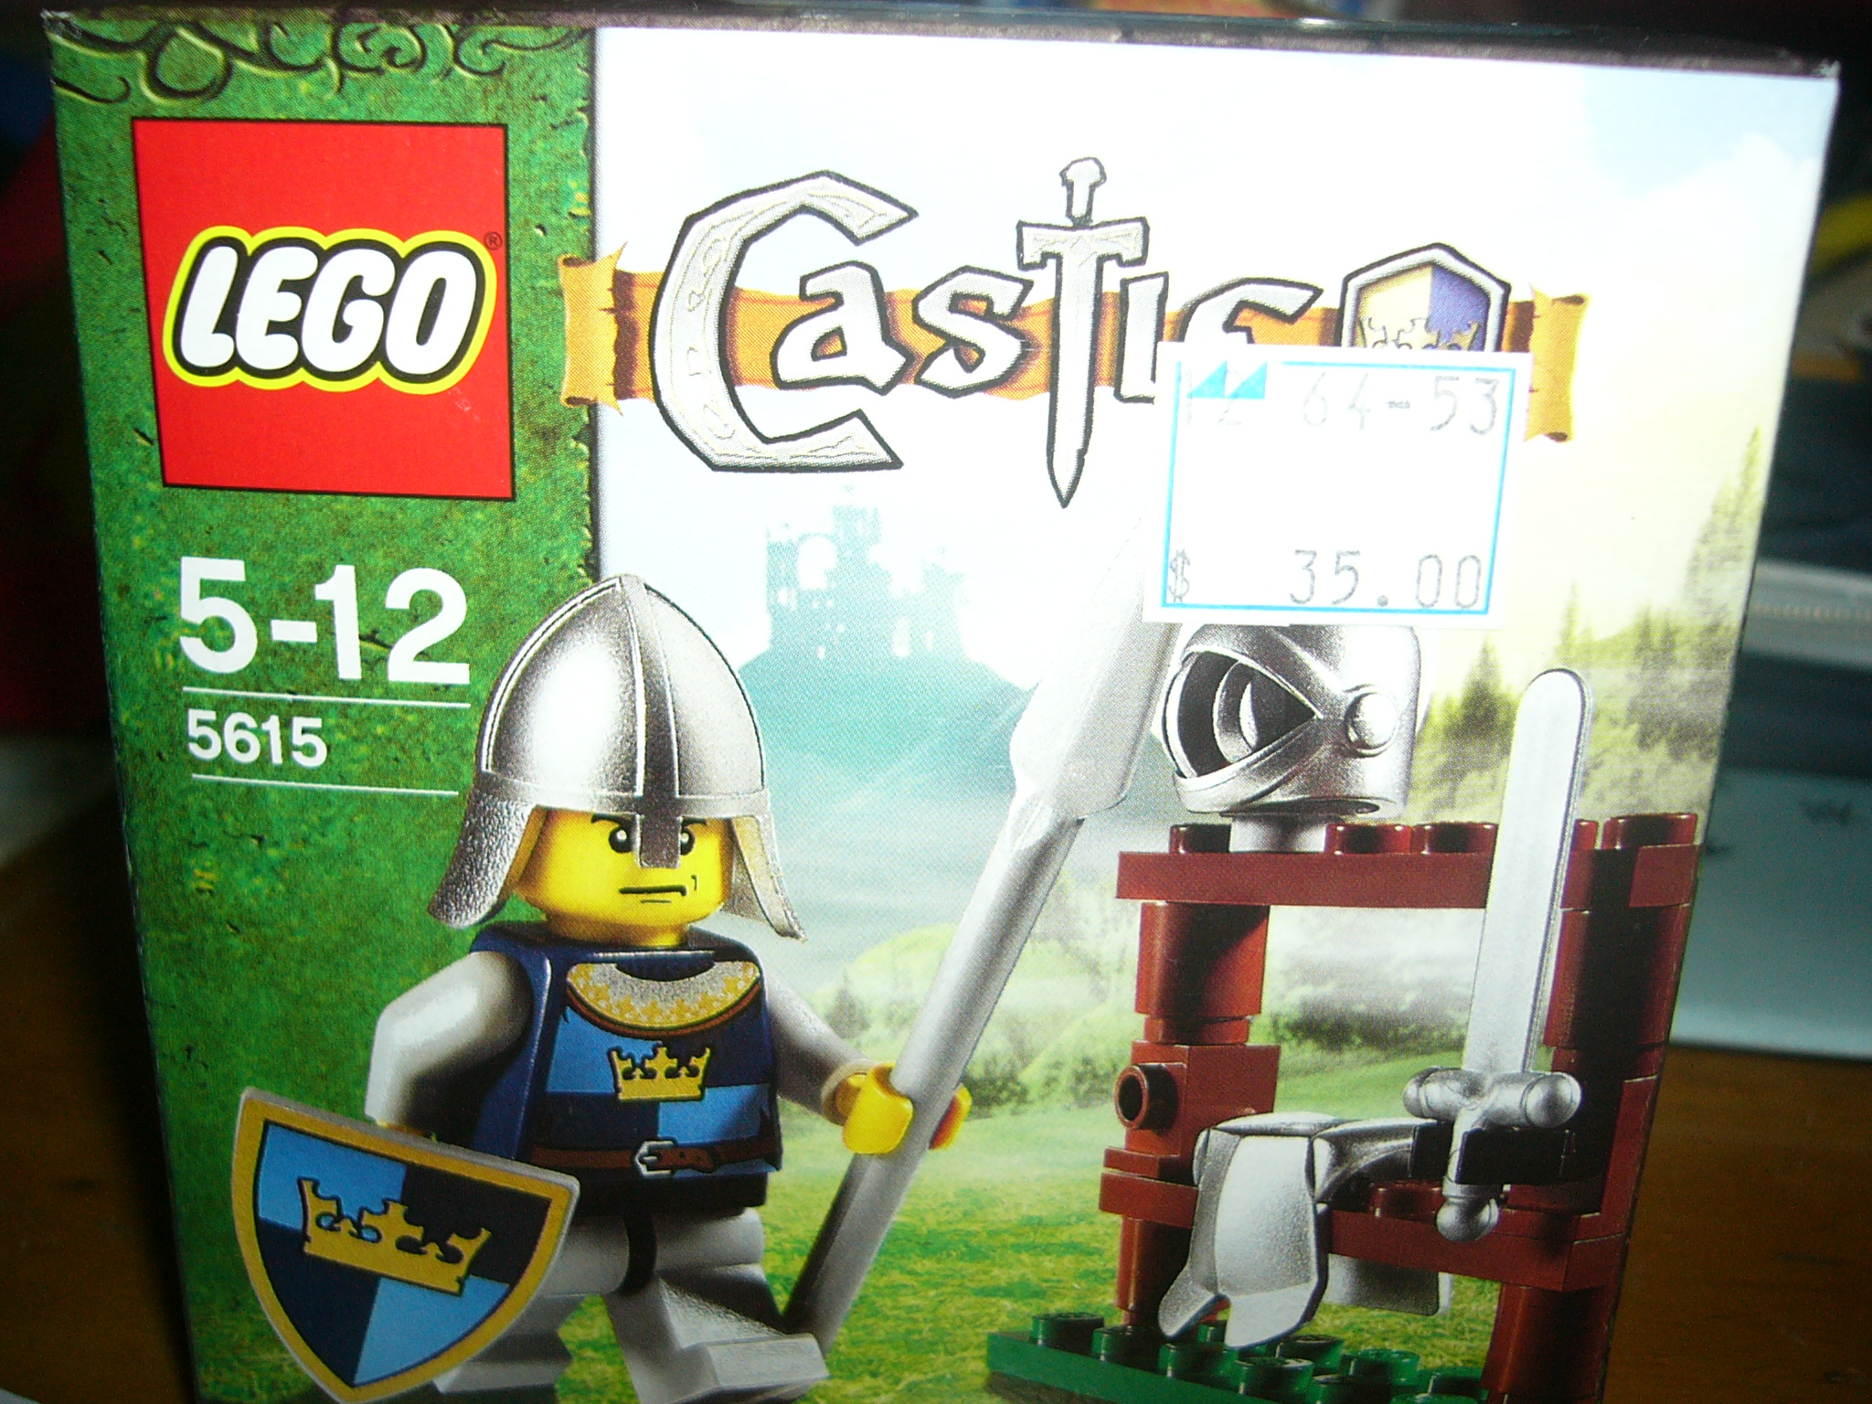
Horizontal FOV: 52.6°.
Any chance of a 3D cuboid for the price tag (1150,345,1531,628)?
[{"bbox_3d":[0.028,-0.015,0.134,0.026,0.020,0.001,1,19,0],"label":"price tag"}]

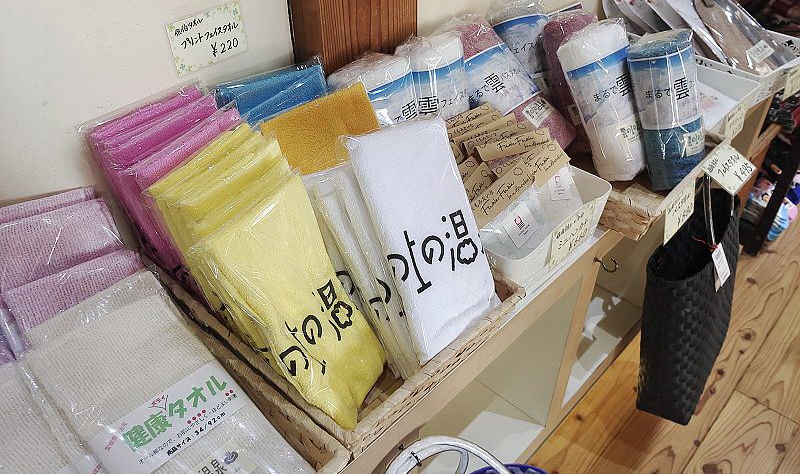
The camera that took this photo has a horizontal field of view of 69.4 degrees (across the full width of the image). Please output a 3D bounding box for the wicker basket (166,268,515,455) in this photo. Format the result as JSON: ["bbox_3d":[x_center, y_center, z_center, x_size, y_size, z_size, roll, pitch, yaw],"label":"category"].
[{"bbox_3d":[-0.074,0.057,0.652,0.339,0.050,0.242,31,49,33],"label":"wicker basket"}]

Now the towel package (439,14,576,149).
[{"bbox_3d":[0.156,-0.212,0.826,0.204,0.096,0.096,49,17,-4],"label":"towel package"}]

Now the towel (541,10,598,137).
[{"bbox_3d":[0.290,-0.245,0.898,0.089,0.187,0.089,-13,20,21],"label":"towel"}]

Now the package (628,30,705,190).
[{"bbox_3d":[0.377,-0.175,0.807,0.093,0.190,0.093,-10,18,9],"label":"package"}]

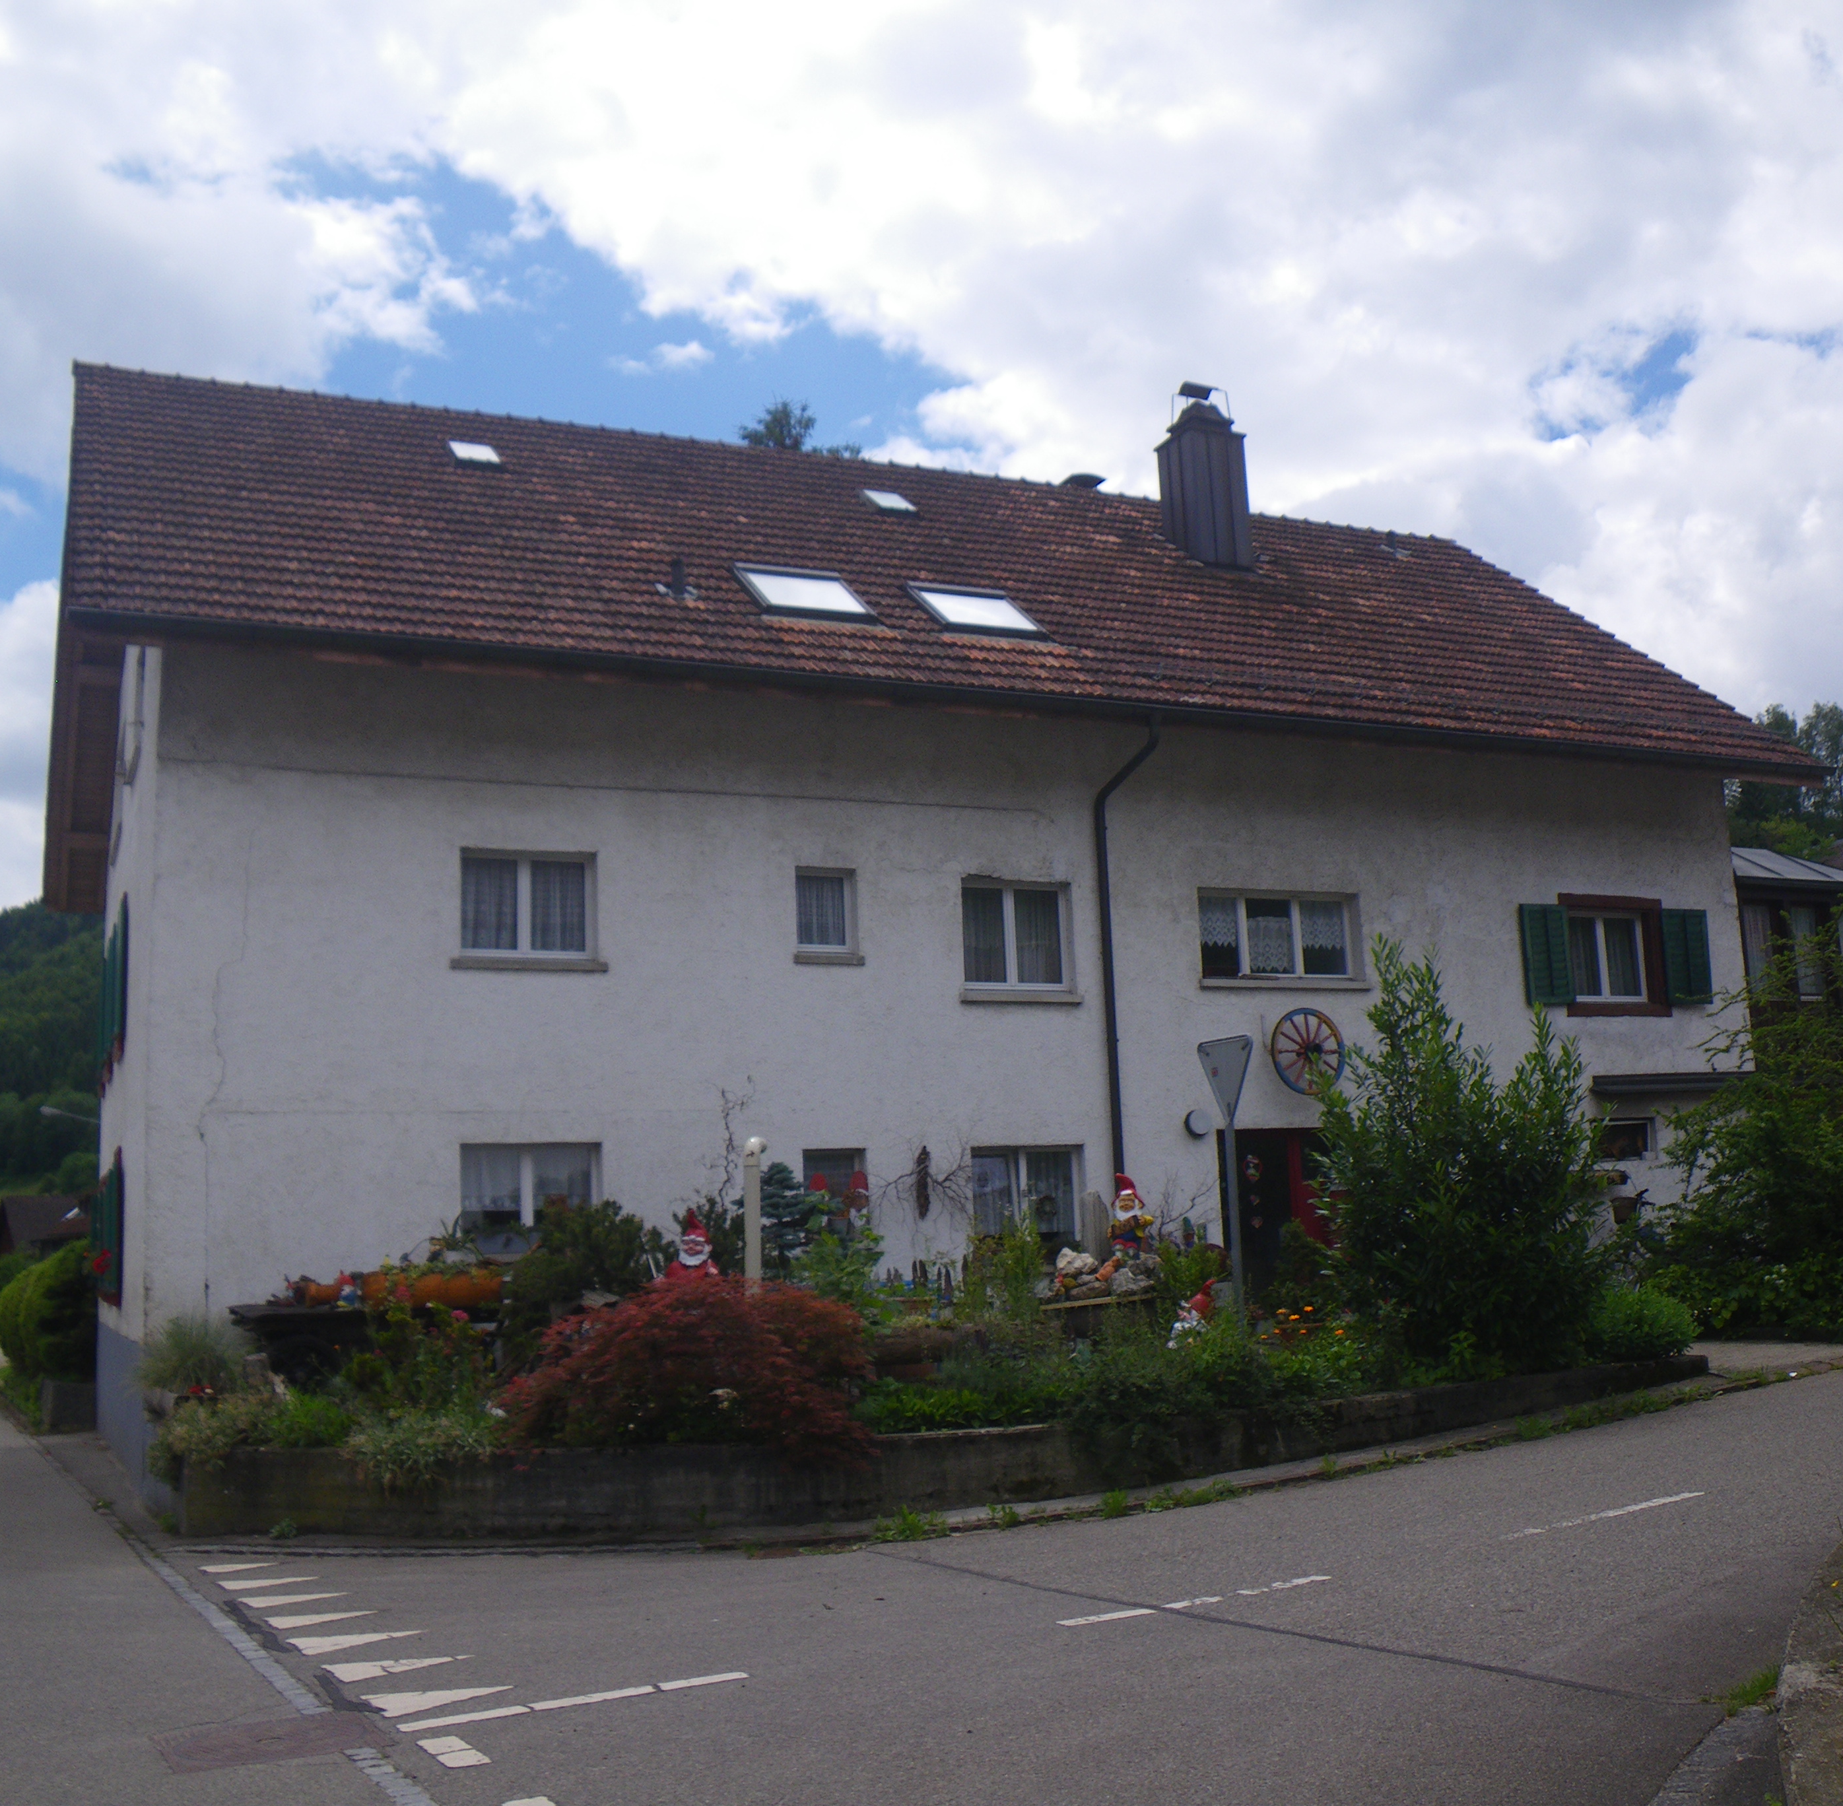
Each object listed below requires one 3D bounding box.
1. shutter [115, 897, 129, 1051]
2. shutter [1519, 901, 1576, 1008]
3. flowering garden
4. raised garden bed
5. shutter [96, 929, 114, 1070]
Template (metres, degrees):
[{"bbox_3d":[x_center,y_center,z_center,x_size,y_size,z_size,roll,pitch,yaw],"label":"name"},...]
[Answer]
[{"bbox_3d":[-8.043,0.680,19.602,0.060,1.427,0.658,2,-11,-25],"label":"shutter"},{"bbox_3d":[7.211,0.600,22.417,0.727,1.172,0.060,2,-11,-25],"label":"shutter"},{"bbox_3d":[0.094,2.246,15.424,11.281,3.642,4.553,2,-11,-25],"label":"flowering garden"},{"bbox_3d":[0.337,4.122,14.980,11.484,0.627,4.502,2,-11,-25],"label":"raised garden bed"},{"bbox_3d":[-9.185,1.072,22.053,0.060,1.437,0.658,2,-11,-25],"label":"shutter"}]

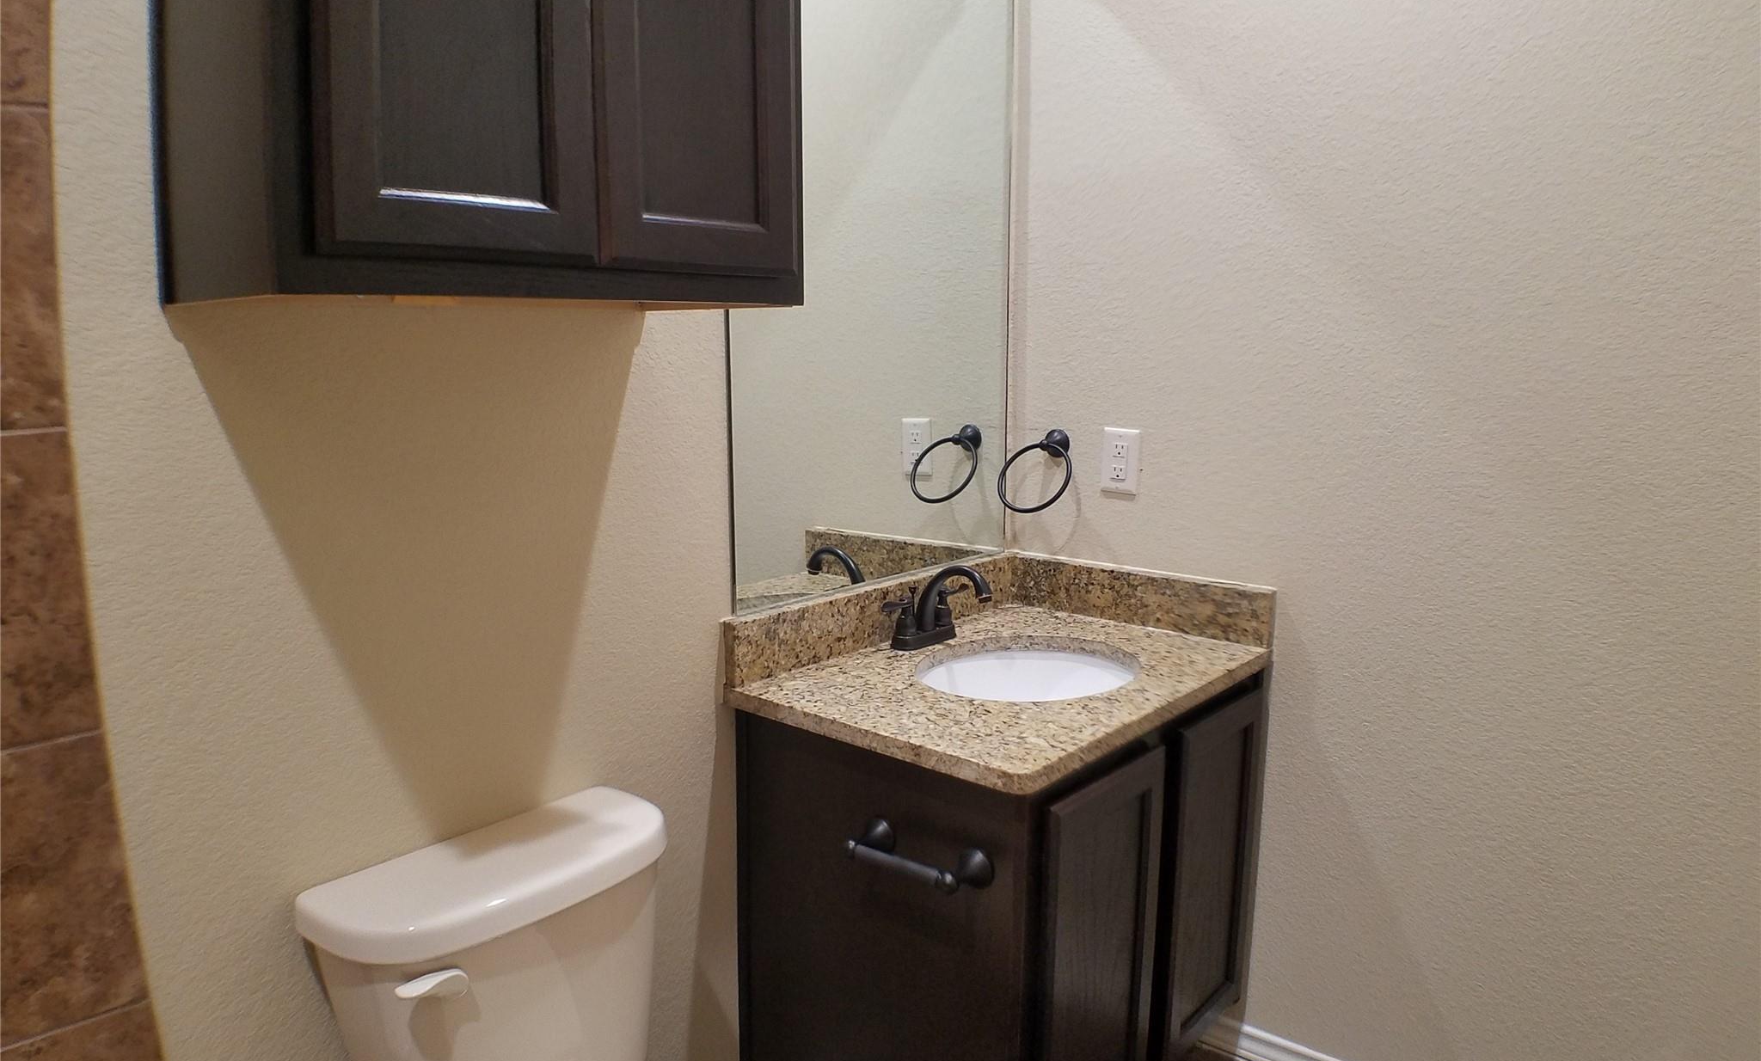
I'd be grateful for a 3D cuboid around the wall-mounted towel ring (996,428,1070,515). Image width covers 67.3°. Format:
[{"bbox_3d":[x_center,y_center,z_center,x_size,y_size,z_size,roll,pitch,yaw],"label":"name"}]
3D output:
[{"bbox_3d":[0.301,-0.109,2.486,0.149,0.143,0.124,9,14,40],"label":"wall-mounted towel ring"}]

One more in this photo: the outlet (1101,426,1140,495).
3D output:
[{"bbox_3d":[0.442,-0.127,2.437,0.071,0.115,0.010,9,14,40],"label":"outlet"}]

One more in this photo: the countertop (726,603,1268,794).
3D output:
[{"bbox_3d":[0.220,0.242,2.188,0.559,0.030,0.774,9,14,40],"label":"countertop"}]

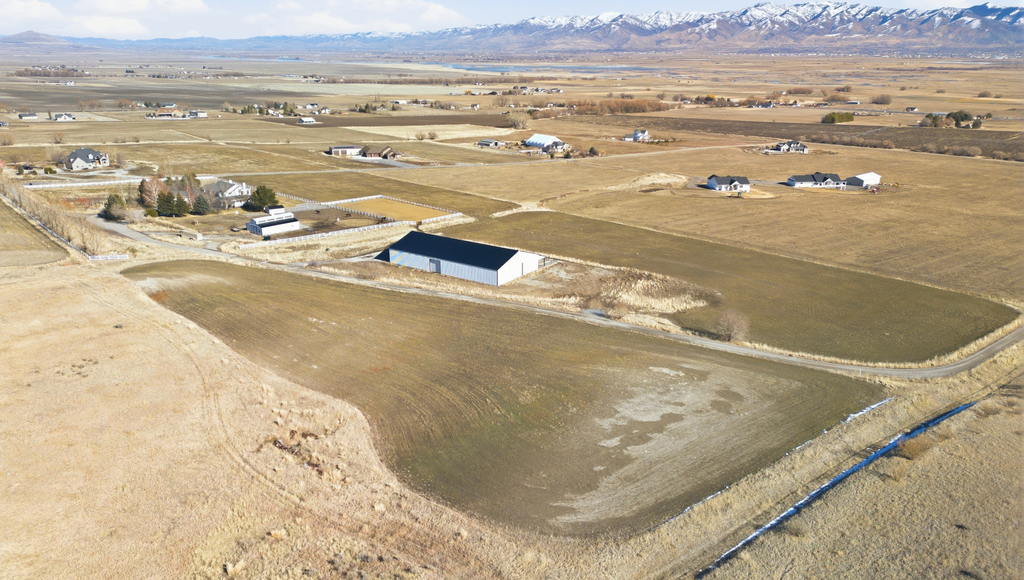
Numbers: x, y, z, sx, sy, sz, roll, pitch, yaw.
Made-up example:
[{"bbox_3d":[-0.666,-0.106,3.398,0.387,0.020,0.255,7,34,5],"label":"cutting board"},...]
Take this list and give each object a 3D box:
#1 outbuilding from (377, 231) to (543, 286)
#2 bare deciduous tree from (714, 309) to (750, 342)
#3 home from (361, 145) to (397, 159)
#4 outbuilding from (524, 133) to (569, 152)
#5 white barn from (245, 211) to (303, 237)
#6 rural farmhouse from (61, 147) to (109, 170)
[{"bbox_3d":[-16.224,-13.874,257.409,47.880,9.272,29.488,13,23,32],"label":"outbuilding"},{"bbox_3d":[59.406,9.432,191.045,9.000,9.200,9.000,0,19,0],"label":"bare deciduous tree"},{"bbox_3d":[-93.563,-96.771,499.584,23.500,6.600,14.000,-7,20,-19],"label":"home"},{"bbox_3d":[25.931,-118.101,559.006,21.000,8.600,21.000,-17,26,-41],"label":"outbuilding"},{"bbox_3d":[-102.152,-28.587,303.899,13.361,6.088,17.206,18,26,41],"label":"white barn"},{"bbox_3d":[-274.073,-83.983,457.228,18.000,9.200,22.000,16,24,37],"label":"rural farmhouse"}]

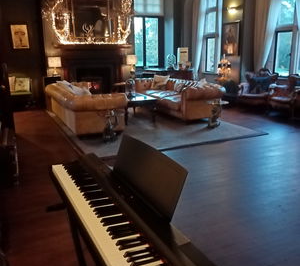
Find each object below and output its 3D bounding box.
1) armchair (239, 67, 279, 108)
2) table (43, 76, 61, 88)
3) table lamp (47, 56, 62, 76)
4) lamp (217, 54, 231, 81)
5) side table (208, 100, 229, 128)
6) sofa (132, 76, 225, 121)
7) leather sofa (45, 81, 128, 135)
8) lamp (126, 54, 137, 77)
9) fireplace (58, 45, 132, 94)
[{"bbox_3d":[2.886,-1.181,8.039,0.800,1.040,0.800,6,15,24],"label":"armchair"},{"bbox_3d":[-2.807,-1.182,8.701,0.480,0.838,0.420,-5,15,-17],"label":"table"},{"bbox_3d":[-2.727,-1.915,8.650,0.370,0.559,0.370,-1,14,0],"label":"table lamp"},{"bbox_3d":[2.125,-1.889,8.650,0.410,0.693,0.410,-1,14,0],"label":"lamp"},{"bbox_3d":[1.372,-0.416,6.121,0.440,0.510,0.440,-1,14,0],"label":"side table"},{"bbox_3d":[0.635,-0.929,7.697,1.000,0.760,2.860,-7,15,-23],"label":"sofa"},{"bbox_3d":[-1.516,-0.625,6.562,1.000,0.760,2.860,-7,15,-24],"label":"leather sofa"},{"bbox_3d":[-0.542,-2.083,9.150,0.330,0.585,0.330,-1,14,0],"label":"lamp"},{"bbox_3d":[-1.693,-1.810,9.262,2.280,1.764,0.420,-5,15,-17],"label":"fireplace"}]

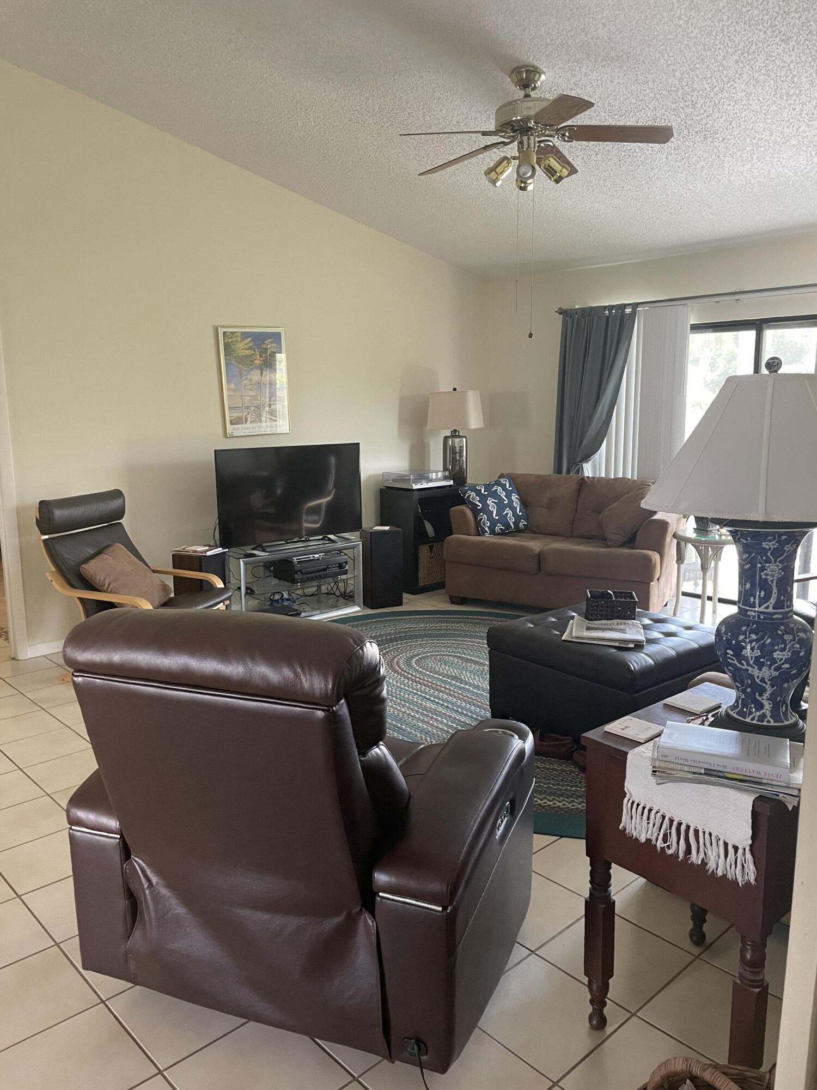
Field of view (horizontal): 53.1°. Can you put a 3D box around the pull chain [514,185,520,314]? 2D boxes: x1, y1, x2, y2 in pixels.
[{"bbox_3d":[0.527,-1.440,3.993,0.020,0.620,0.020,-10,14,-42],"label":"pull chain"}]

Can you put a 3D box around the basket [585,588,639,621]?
[{"bbox_3d":[0.957,0.284,3.863,0.215,0.102,0.175,2,10,10],"label":"basket"}]

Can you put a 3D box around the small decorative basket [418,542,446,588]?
[{"bbox_3d":[0.087,0.120,6.569,0.320,0.330,0.330,-9,13,-42],"label":"small decorative basket"}]

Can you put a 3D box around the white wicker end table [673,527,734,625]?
[{"bbox_3d":[2.050,0.215,5.525,0.510,0.583,0.510,-9,13,-42],"label":"white wicker end table"}]

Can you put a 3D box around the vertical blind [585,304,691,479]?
[{"bbox_3d":[1.628,-0.668,6.068,0.100,2.080,0.870,-9,13,-42],"label":"vertical blind"}]

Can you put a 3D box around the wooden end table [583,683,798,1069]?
[{"bbox_3d":[0.734,0.776,1.897,0.545,0.720,0.435,-9,13,-42],"label":"wooden end table"}]

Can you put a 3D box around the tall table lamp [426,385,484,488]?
[{"bbox_3d":[0.389,-0.877,6.643,0.400,0.770,0.280,5,11,28],"label":"tall table lamp"}]

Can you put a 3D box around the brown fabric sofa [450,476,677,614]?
[{"bbox_3d":[1.145,-0.012,5.975,1.530,0.890,0.900,5,11,29],"label":"brown fabric sofa"}]

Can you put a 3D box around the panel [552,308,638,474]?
[{"bbox_3d":[1.438,-0.744,6.341,0.140,2.140,0.700,-9,13,-42],"label":"panel"}]

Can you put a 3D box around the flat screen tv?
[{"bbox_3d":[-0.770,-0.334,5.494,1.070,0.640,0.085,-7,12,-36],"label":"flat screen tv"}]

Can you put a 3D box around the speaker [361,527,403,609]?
[{"bbox_3d":[-0.193,0.159,5.948,0.243,0.558,0.215,-5,11,-25],"label":"speaker"}]

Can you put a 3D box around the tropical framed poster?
[{"bbox_3d":[-1.027,-1.098,5.521,0.498,0.713,0.030,-11,15,-42],"label":"tropical framed poster"}]

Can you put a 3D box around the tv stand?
[{"bbox_3d":[-0.815,0.256,5.600,1.020,0.508,0.420,-9,13,-42],"label":"tv stand"}]

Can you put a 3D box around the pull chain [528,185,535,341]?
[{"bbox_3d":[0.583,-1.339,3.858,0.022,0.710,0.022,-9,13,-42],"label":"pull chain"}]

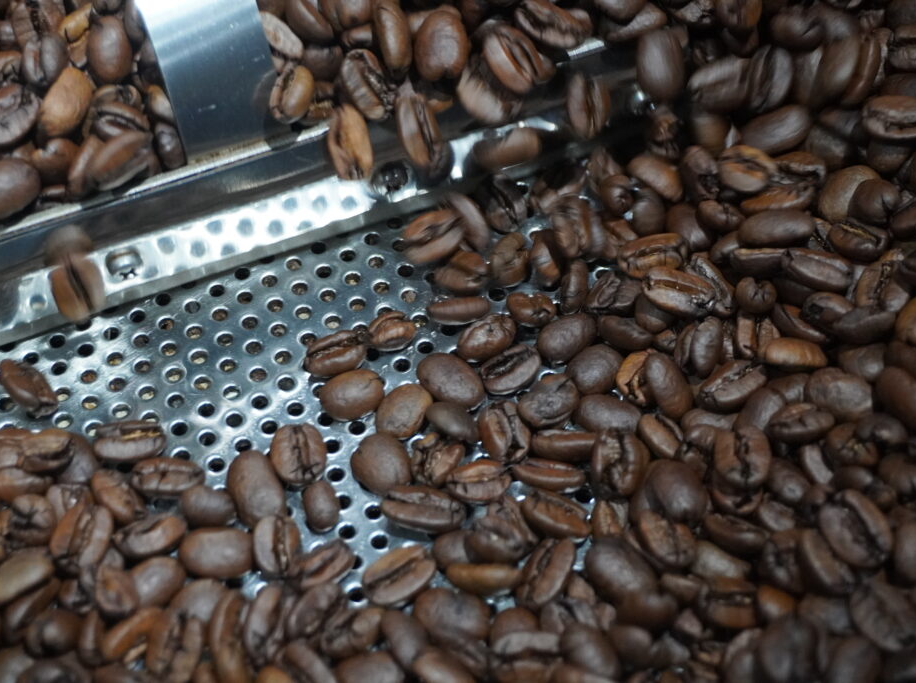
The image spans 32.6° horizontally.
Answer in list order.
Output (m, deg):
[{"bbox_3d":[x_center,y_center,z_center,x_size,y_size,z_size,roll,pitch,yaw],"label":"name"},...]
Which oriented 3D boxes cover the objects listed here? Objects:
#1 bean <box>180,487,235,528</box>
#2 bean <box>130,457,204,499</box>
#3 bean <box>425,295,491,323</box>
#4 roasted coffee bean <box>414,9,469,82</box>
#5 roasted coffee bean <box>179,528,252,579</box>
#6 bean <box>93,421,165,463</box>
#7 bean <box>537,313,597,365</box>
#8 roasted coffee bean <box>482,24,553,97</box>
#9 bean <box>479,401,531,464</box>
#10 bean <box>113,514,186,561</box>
[{"bbox_3d":[-0.038,0.025,0.235,0.009,0.005,0.007,18,59,5],"label":"bean"},{"bbox_3d":[-0.042,0.019,0.227,0.011,0.004,0.006,5,55,5],"label":"bean"},{"bbox_3d":[0.000,-0.005,0.254,0.011,0.007,0.005,-4,88,0],"label":"bean"},{"bbox_3d":[-0.003,-0.048,0.253,0.009,0.006,0.012,-2,77,1],"label":"roasted coffee bean"},{"bbox_3d":[-0.034,0.030,0.219,0.011,0.005,0.007,4,55,4],"label":"roasted coffee bean"},{"bbox_3d":[-0.050,0.016,0.239,0.011,0.005,0.008,-5,27,-12],"label":"bean"},{"bbox_3d":[0.017,0.000,0.240,0.008,0.005,0.011,35,63,23],"label":"bean"},{"bbox_3d":[0.009,-0.044,0.246,0.008,0.005,0.013,-39,97,-2],"label":"roasted coffee bean"},{"bbox_3d":[0.007,0.014,0.239,0.008,0.006,0.010,-3,71,-35],"label":"bean"},{"bbox_3d":[-0.043,0.027,0.220,0.011,0.005,0.006,-19,42,-21],"label":"bean"}]

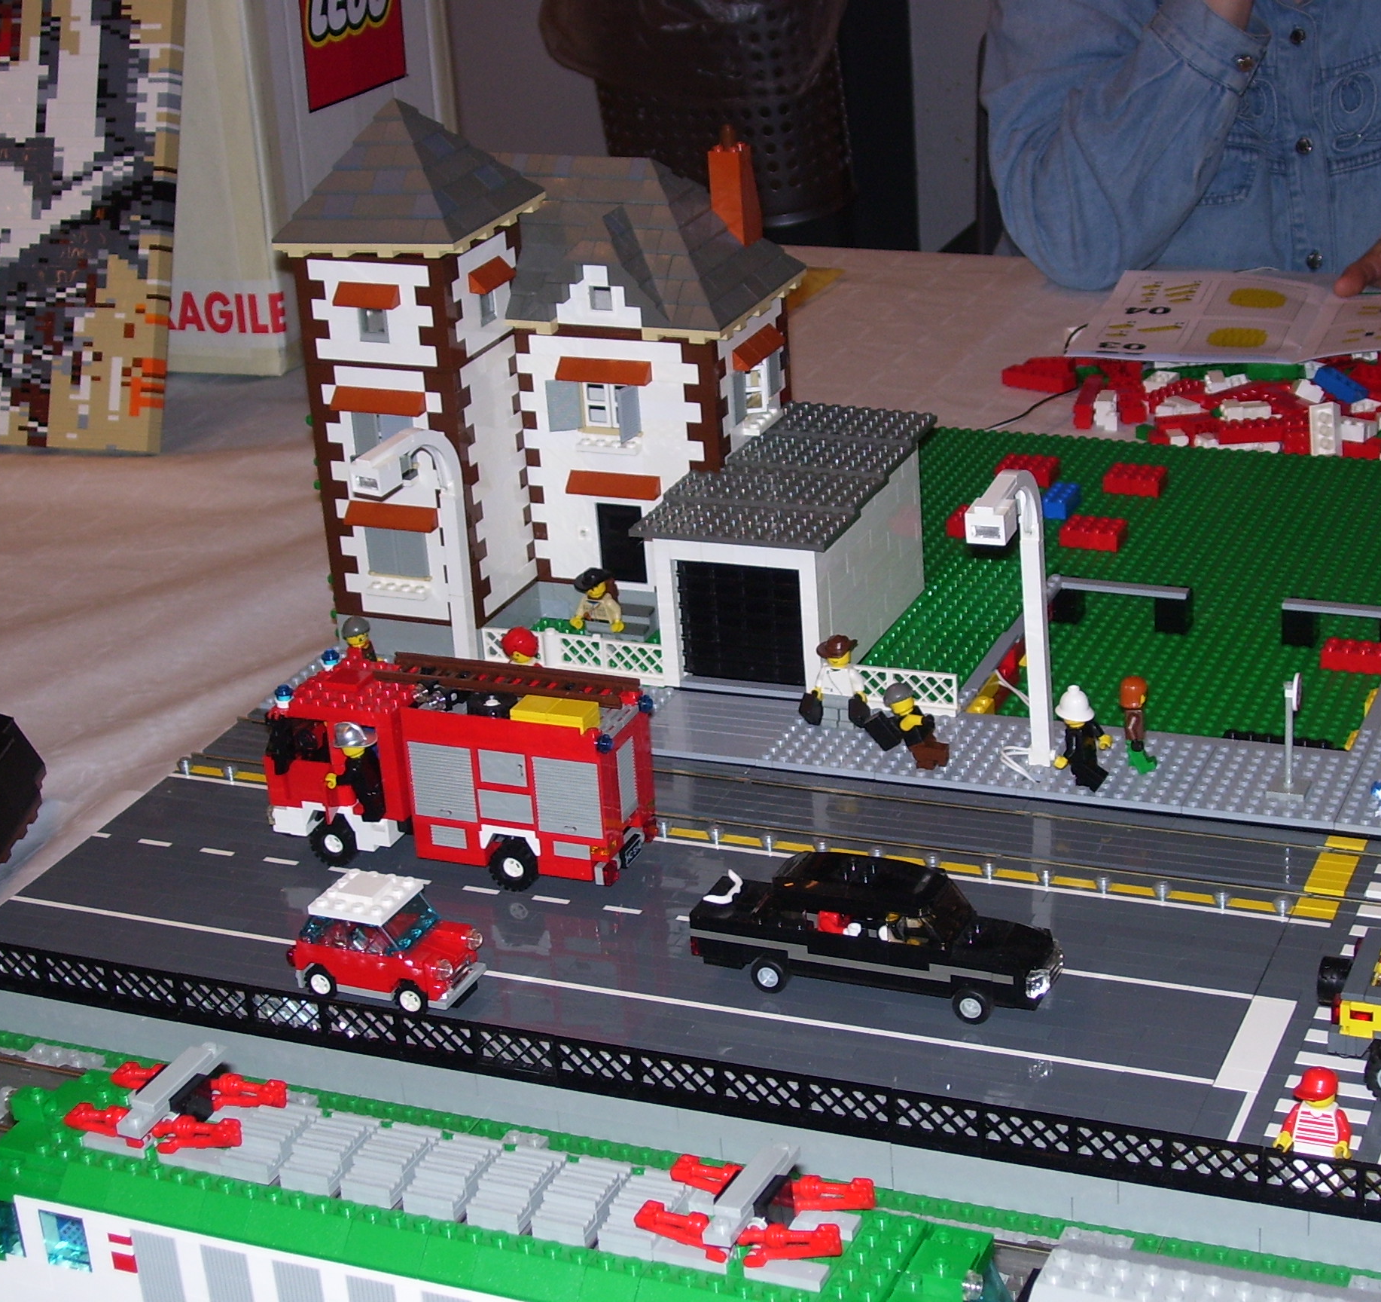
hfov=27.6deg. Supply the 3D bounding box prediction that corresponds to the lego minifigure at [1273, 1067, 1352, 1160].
[{"bbox_3d":[0.206,0.159,0.920,0.025,0.043,0.015,6,25,23],"label":"lego minifigure"}]

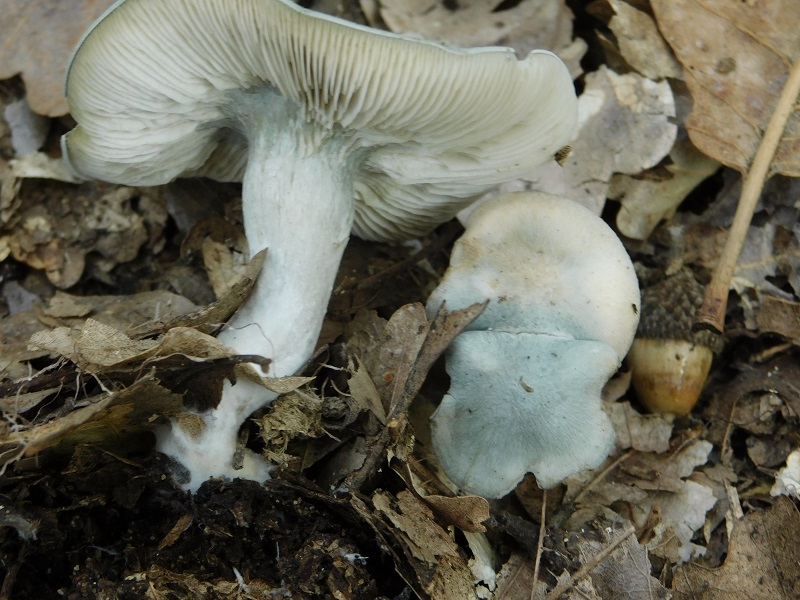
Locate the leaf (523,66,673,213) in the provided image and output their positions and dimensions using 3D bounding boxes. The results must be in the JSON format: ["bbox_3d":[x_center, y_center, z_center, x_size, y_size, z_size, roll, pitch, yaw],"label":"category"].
[{"bbox_3d":[0.035,-0.028,0.482,0.037,0.007,0.026,-38,67,-19],"label":"leaf"}]

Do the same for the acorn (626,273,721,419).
[{"bbox_3d":[0.048,0.007,0.460,0.017,0.017,0.026,4,75,0],"label":"acorn"}]

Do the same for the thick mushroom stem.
[{"bbox_3d":[-0.024,-0.001,0.450,0.025,0.022,0.073,12,72,0],"label":"thick mushroom stem"}]

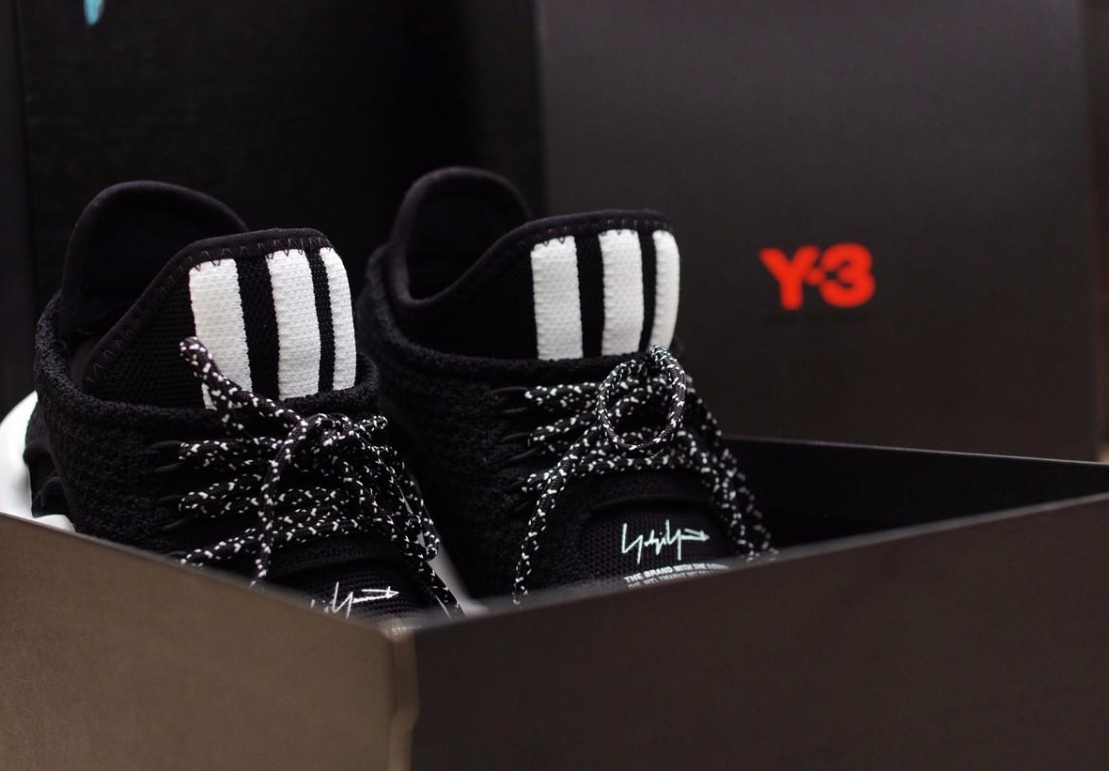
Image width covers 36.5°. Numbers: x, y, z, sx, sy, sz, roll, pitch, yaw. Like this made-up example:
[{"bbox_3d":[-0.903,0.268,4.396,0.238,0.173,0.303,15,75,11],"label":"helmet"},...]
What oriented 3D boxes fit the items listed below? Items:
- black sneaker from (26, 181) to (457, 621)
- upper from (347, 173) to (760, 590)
[{"bbox_3d":[-0.081,0.040,0.497,0.111,0.153,0.302,-5,21,-32],"label":"black sneaker"},{"bbox_3d":[0.015,0.026,0.555,0.111,0.153,0.302,-3,20,-28],"label":"upper"}]

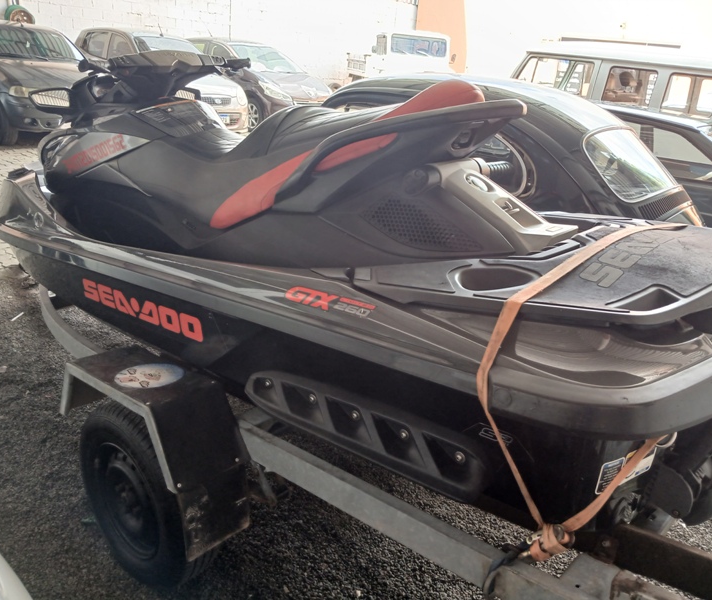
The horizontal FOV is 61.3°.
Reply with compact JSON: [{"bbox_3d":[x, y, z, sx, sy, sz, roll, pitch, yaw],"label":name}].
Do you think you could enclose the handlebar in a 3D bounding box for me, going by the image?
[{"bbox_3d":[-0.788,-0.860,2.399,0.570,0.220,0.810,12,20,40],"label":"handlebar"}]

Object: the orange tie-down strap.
[{"bbox_3d":[0.640,0.132,1.316,0.330,0.475,1.205,12,20,40],"label":"orange tie-down strap"}]

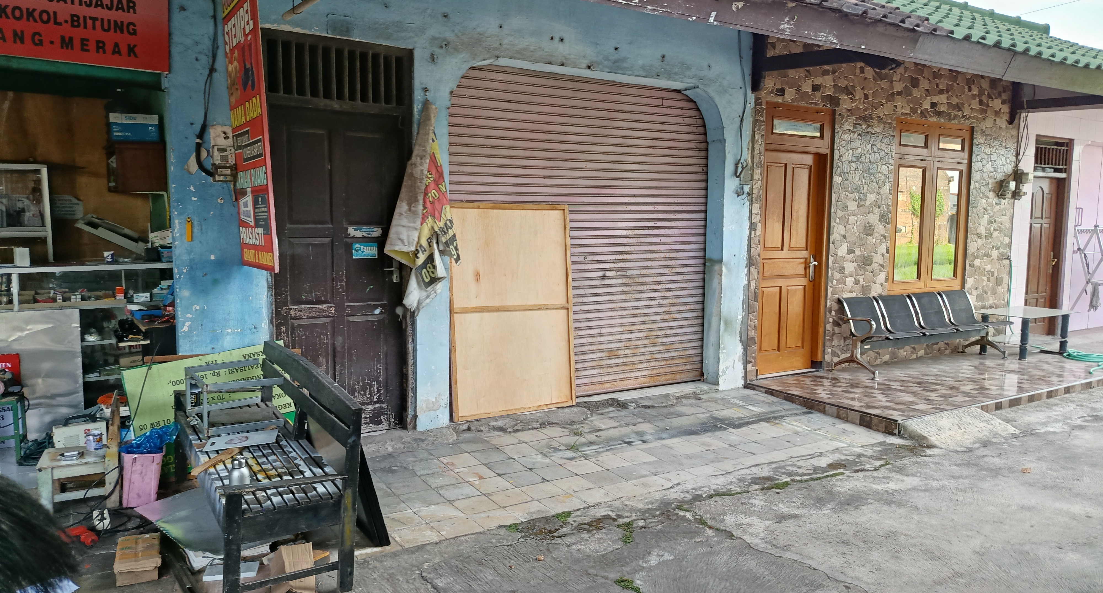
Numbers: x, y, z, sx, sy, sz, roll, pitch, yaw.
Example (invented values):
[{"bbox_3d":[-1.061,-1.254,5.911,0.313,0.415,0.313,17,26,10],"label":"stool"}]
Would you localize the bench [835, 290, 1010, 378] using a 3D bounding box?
[{"bbox_3d":[3.909,0.340,7.829,2.420,0.760,0.650,-2,6,-32],"label":"bench"}]

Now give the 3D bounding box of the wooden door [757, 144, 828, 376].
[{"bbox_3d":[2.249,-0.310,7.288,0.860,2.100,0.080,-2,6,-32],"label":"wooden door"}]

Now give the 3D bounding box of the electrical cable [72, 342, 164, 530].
[{"bbox_3d":[-2.158,0.646,3.792,0.400,0.880,0.380,-2,6,-32],"label":"electrical cable"}]

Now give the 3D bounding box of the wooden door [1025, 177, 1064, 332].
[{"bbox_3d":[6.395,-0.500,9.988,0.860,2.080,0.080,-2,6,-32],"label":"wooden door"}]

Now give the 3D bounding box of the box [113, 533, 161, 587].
[{"bbox_3d":[-1.752,1.109,3.235,0.160,0.095,0.270,-2,6,-32],"label":"box"}]

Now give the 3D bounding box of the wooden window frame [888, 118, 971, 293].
[{"bbox_3d":[4.093,-0.960,8.351,1.420,1.830,0.110,-2,6,-32],"label":"wooden window frame"}]

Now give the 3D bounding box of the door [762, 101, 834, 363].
[{"bbox_3d":[2.270,-0.523,7.258,0.950,2.510,0.130,-2,6,-32],"label":"door"}]

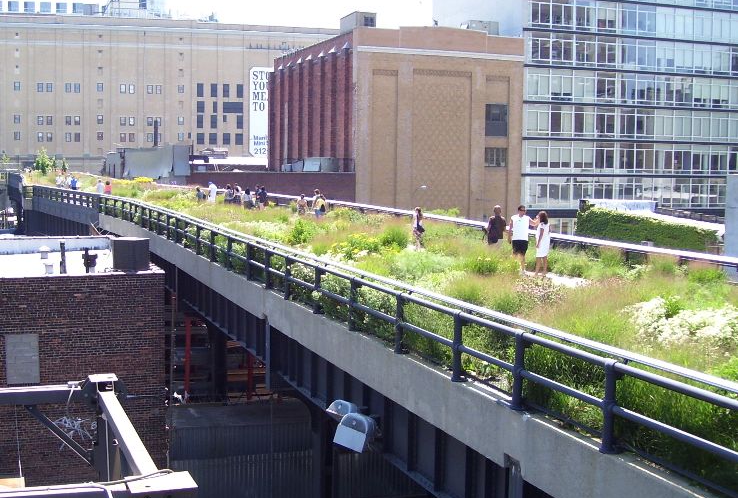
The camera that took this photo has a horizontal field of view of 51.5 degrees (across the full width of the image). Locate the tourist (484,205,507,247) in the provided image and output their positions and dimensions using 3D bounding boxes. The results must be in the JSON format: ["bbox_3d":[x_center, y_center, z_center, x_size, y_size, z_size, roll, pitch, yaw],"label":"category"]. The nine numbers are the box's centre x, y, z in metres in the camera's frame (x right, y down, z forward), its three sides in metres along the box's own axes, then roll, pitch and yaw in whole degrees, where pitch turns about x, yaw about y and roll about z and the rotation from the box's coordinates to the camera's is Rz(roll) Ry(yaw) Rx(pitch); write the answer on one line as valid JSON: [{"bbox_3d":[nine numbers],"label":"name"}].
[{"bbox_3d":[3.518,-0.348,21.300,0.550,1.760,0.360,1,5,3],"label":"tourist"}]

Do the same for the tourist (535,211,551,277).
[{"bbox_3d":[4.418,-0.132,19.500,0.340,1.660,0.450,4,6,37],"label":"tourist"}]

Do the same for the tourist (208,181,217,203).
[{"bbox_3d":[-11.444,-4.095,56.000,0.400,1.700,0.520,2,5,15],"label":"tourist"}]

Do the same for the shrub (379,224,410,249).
[{"bbox_3d":[0.976,-0.478,29.300,1.200,0.930,1.150,0,5,0],"label":"shrub"}]

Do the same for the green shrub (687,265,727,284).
[{"bbox_3d":[7.933,0.623,18.000,0.840,0.520,0.700,0,5,0],"label":"green shrub"}]

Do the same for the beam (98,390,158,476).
[{"bbox_3d":[-3.156,2.381,9.891,0.200,0.180,3.530,-2,6,-26],"label":"beam"}]

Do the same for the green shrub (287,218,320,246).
[{"bbox_3d":[-2.498,-0.629,29.200,1.270,1.050,1.200,0,5,0],"label":"green shrub"}]

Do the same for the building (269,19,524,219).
[{"bbox_3d":[1.939,-8.107,78.614,16.630,22.920,24.500,-2,6,-23],"label":"building"}]

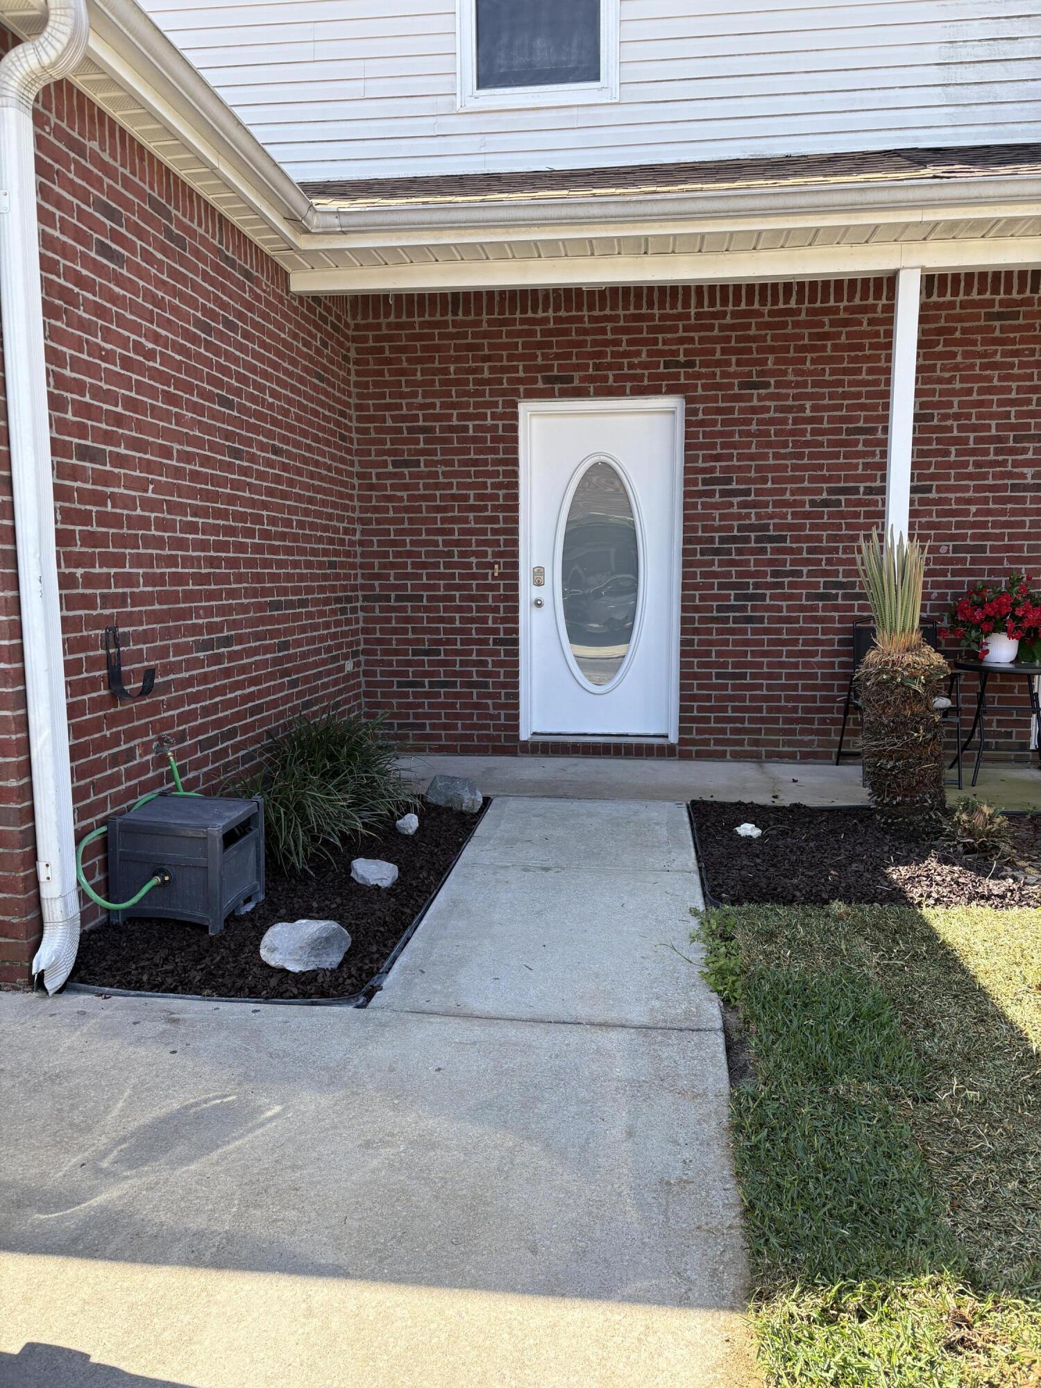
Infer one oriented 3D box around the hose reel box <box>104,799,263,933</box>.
[{"bbox_3d":[-1.158,0.582,3.641,0.388,0.369,0.366,1,7,11],"label":"hose reel box"}]

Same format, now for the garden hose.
[{"bbox_3d":[-1.263,0.455,3.619,0.263,0.425,0.637,1,7,8],"label":"garden hose"}]

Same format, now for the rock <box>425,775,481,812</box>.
[{"bbox_3d":[-0.352,0.502,5.399,0.278,0.152,0.212,4,8,28],"label":"rock"}]

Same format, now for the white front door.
[{"bbox_3d":[0.502,-0.751,6.553,1.005,2.123,0.111,1,7,8],"label":"white front door"}]

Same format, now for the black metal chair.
[{"bbox_3d":[2.163,0.038,5.964,0.546,0.895,0.637,0,7,3],"label":"black metal chair"}]

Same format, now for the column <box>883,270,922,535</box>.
[{"bbox_3d":[1.898,-0.755,5.264,0.099,2.642,0.099,1,7,8],"label":"column"}]

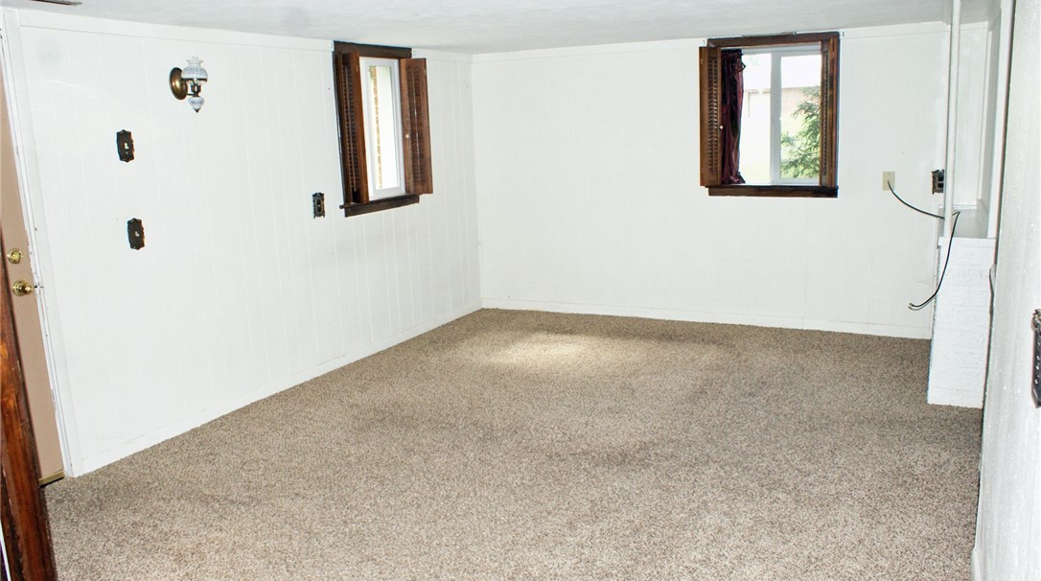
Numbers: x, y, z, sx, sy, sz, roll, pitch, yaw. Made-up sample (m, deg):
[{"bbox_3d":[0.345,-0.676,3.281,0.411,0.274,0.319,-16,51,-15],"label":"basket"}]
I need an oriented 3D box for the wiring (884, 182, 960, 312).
[{"bbox_3d":[2.351,-0.302,4.601,0.360,0.580,1.150,4,13,25],"label":"wiring"}]

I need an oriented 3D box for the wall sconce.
[{"bbox_3d":[-1.664,-1.037,3.945,0.185,0.272,0.125,5,14,29],"label":"wall sconce"}]

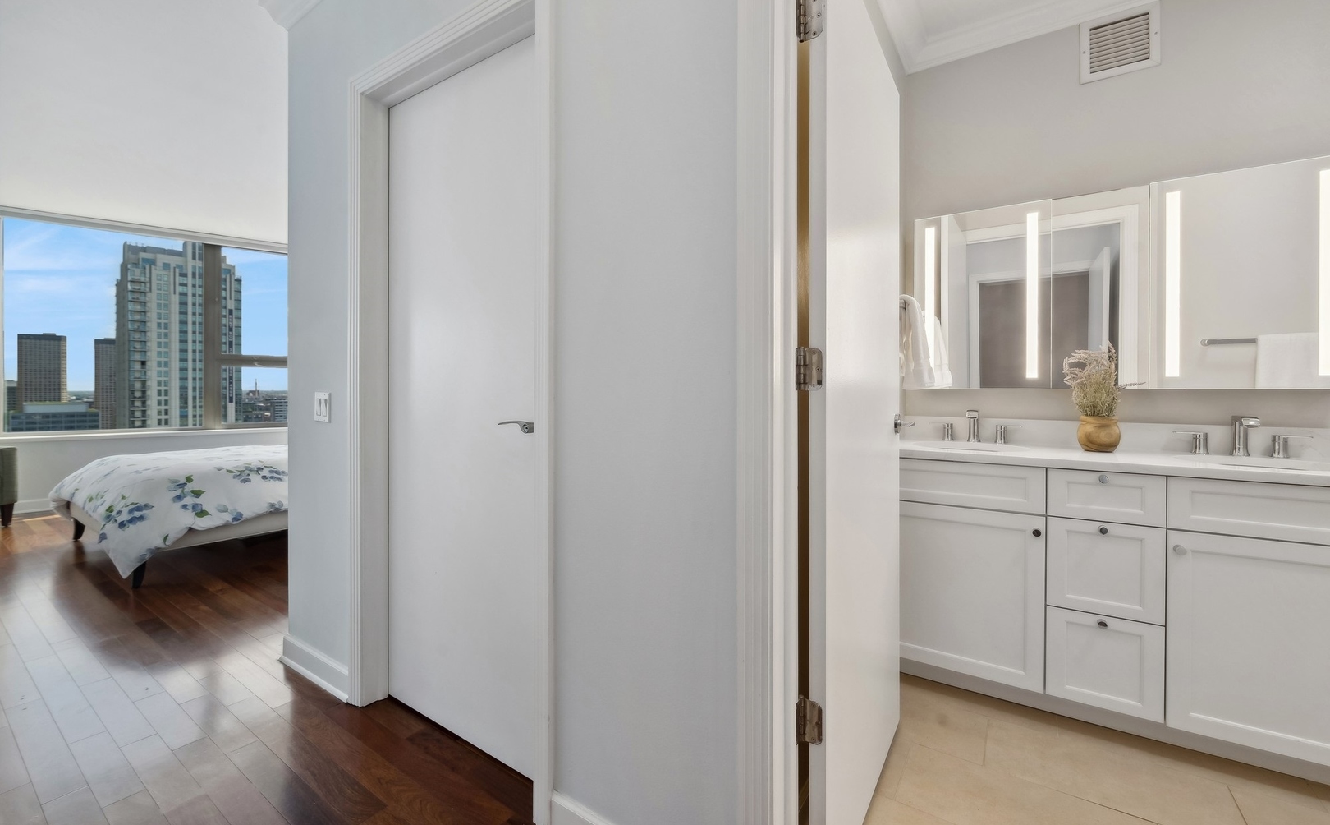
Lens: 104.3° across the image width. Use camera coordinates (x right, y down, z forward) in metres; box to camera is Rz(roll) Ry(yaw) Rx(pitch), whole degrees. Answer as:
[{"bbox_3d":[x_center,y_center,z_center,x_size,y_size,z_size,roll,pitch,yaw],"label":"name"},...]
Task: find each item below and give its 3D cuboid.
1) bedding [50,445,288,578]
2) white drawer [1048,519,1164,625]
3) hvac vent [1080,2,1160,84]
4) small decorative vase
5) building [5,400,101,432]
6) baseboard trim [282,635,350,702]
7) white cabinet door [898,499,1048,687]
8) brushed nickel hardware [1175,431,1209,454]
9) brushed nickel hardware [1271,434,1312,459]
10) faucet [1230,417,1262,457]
[{"bbox_3d":[-3.235,0.612,4.181,1.870,0.540,2.000,1,2,34],"label":"bedding"},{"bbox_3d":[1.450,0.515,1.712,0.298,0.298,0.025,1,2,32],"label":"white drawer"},{"bbox_3d":[1.829,-1.483,2.080,0.247,0.249,0.018,1,2,32],"label":"hvac vent"},{"bbox_3d":[1.673,0.081,1.989,0.127,0.134,0.127,1,2,32],"label":"small decorative vase"},{"bbox_3d":[-304.000,18.213,255.000,30.000,48.000,29.000,1,2,32],"label":"building"},{"bbox_3d":[-1.384,0.984,2.036,0.520,0.128,0.025,1,2,32],"label":"baseboard trim"},{"bbox_3d":[1.104,0.657,1.922,0.504,0.605,0.022,1,2,32],"label":"white cabinet door"},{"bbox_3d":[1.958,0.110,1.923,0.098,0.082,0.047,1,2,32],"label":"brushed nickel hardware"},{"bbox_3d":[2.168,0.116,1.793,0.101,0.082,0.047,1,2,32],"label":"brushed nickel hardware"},{"bbox_3d":[2.043,0.085,1.820,0.050,0.144,0.139,1,2,32],"label":"faucet"}]

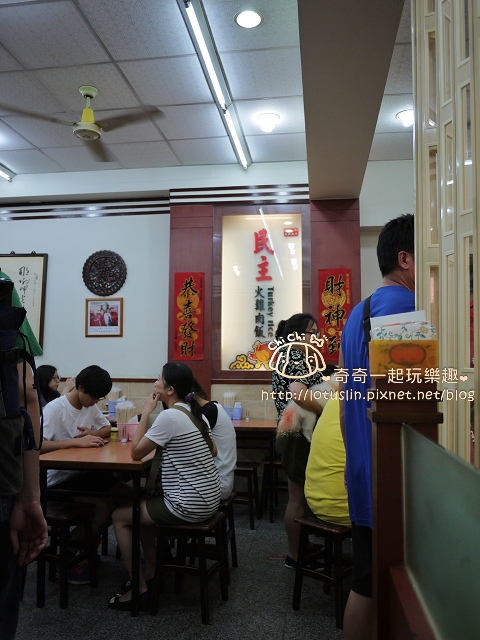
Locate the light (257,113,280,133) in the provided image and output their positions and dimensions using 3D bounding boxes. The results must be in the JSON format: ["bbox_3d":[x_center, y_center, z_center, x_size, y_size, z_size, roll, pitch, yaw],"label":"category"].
[{"bbox_3d":[0.236,-1.585,4.203,0.190,0.110,0.190,0,-6,9],"label":"light"}]

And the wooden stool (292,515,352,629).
[{"bbox_3d":[0.475,1.246,2.637,0.300,0.450,0.300,6,-8,-44],"label":"wooden stool"}]

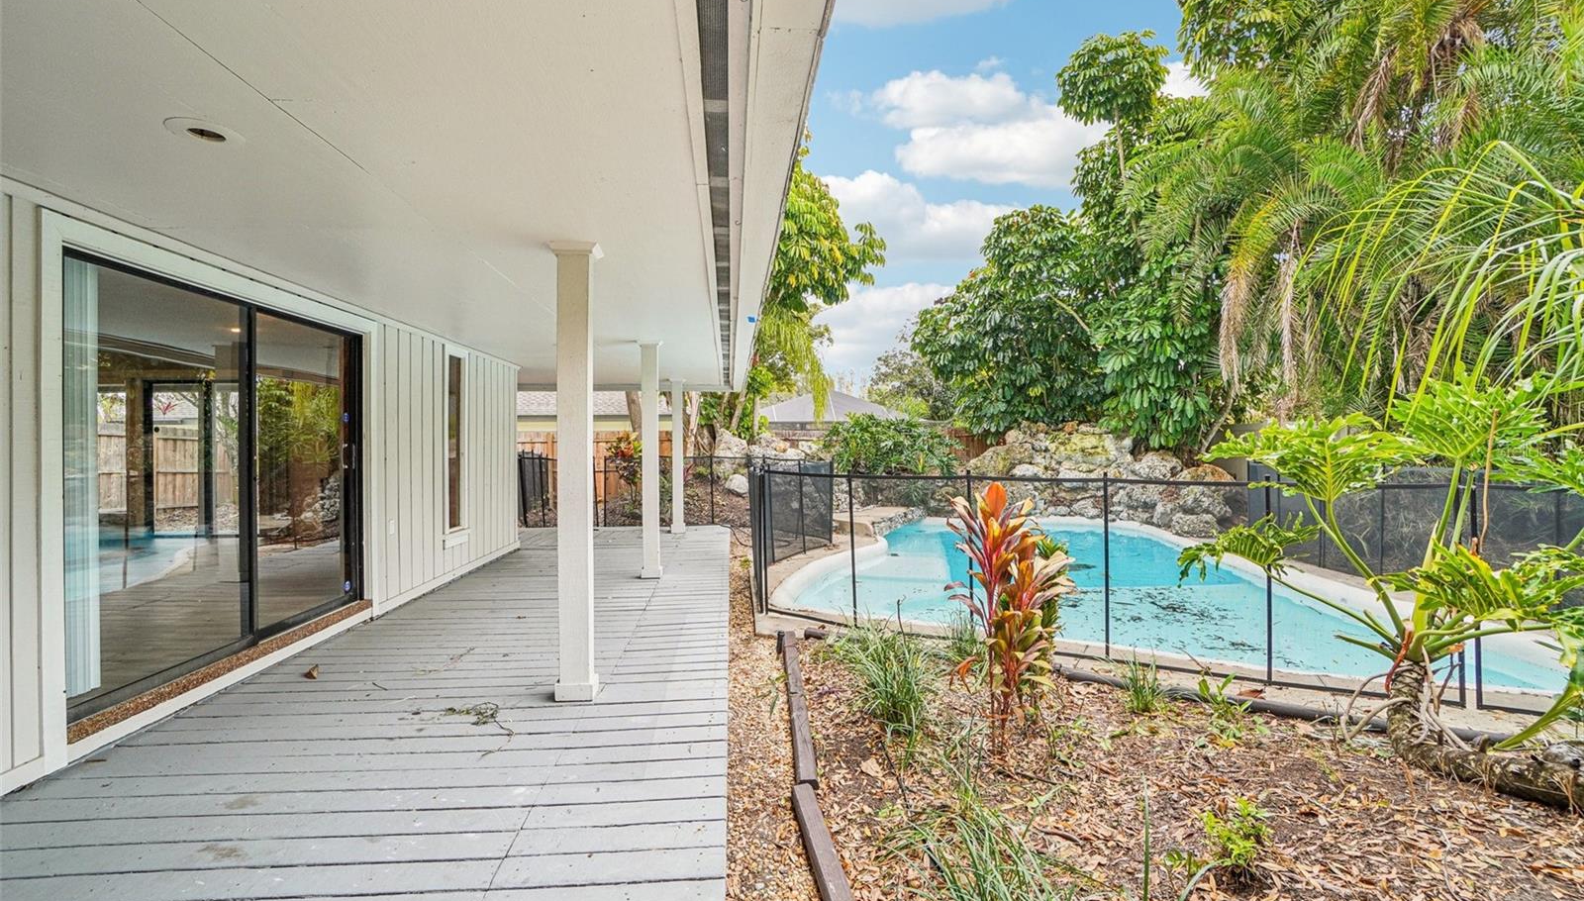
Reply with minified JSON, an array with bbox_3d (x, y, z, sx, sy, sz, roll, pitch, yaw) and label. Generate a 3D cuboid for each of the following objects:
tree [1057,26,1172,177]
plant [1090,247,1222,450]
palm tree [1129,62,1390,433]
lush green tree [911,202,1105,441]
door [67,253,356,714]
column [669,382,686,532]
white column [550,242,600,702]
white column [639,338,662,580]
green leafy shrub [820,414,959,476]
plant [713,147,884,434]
[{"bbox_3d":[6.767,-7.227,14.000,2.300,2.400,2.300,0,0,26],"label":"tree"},{"bbox_3d":[6.603,-1.569,12.000,2.200,3.500,2.200,0,0,29],"label":"plant"},{"bbox_3d":[7.726,-2.770,11.200,3.700,5.400,3.800,0,0,35],"label":"palm tree"},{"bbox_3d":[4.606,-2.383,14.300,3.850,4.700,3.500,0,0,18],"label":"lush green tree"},{"bbox_3d":[-3.208,0.142,3.907,0.120,2.030,2.290,0,0,-5],"label":"door"},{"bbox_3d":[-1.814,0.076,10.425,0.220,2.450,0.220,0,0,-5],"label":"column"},{"bbox_3d":[-1.181,0.115,3.617,0.220,2.450,0.220,0,0,-5],"label":"white column"},{"bbox_3d":[-1.486,0.096,6.916,0.220,2.450,0.220,0,0,-5],"label":"white column"},{"bbox_3d":[2.098,-0.110,14.300,2.950,1.400,2.200,0,0,8],"label":"green leafy shrub"},{"bbox_3d":[0.152,-3.109,14.500,3.600,6.200,3.600,0,0,1],"label":"plant"}]

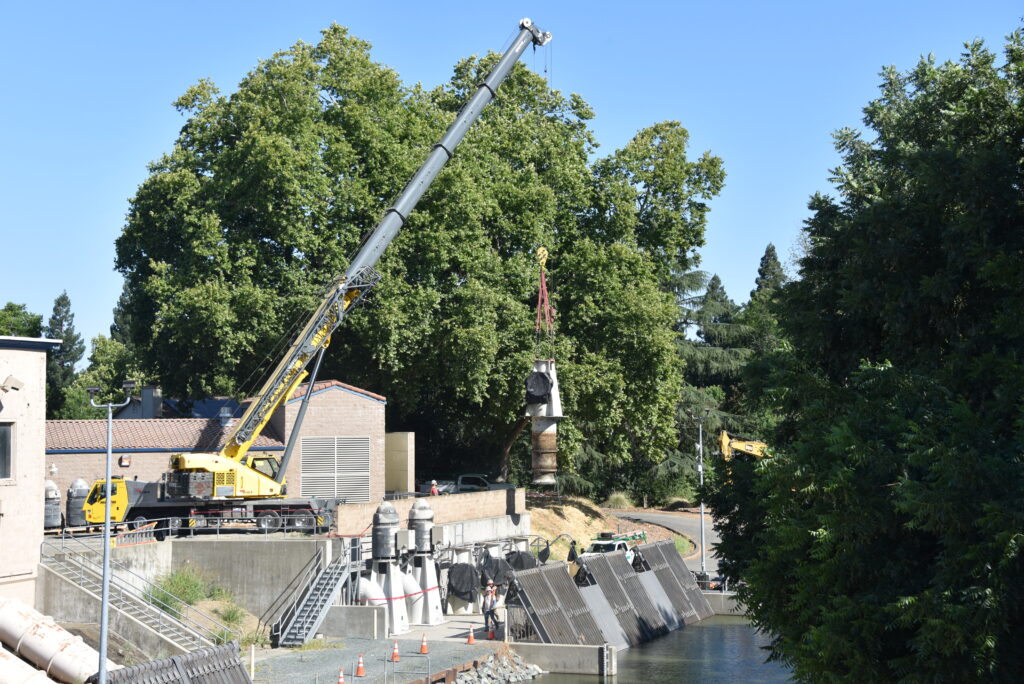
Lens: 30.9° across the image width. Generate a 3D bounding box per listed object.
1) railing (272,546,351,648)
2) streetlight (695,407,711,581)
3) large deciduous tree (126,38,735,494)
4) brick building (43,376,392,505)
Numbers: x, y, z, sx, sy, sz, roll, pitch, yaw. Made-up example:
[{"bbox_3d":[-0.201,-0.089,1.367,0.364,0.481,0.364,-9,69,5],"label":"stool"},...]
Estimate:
[{"bbox_3d":[-7.470,9.589,69.945,1.050,3.350,4.000,-1,-3,20],"label":"railing"},{"bbox_3d":[9.577,7.591,93.000,1.050,8.589,0.400,0,-3,0],"label":"streetlight"},{"bbox_3d":[-6.098,-5.179,121.980,39.425,31.492,27.000,0,-3,0],"label":"large deciduous tree"},{"bbox_3d":[-16.958,5.784,97.927,18.650,7.514,10.500,0,-3,-18],"label":"brick building"}]

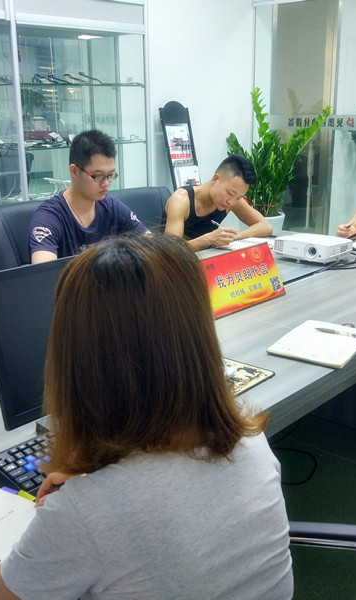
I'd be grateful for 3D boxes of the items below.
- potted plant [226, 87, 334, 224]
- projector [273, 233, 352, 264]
[{"bbox_3d":[0.725,-0.705,4.643,0.670,1.500,0.620,14,22,40],"label":"potted plant"},{"bbox_3d":[0.611,-0.240,2.924,0.275,0.088,0.222,14,22,41],"label":"projector"}]

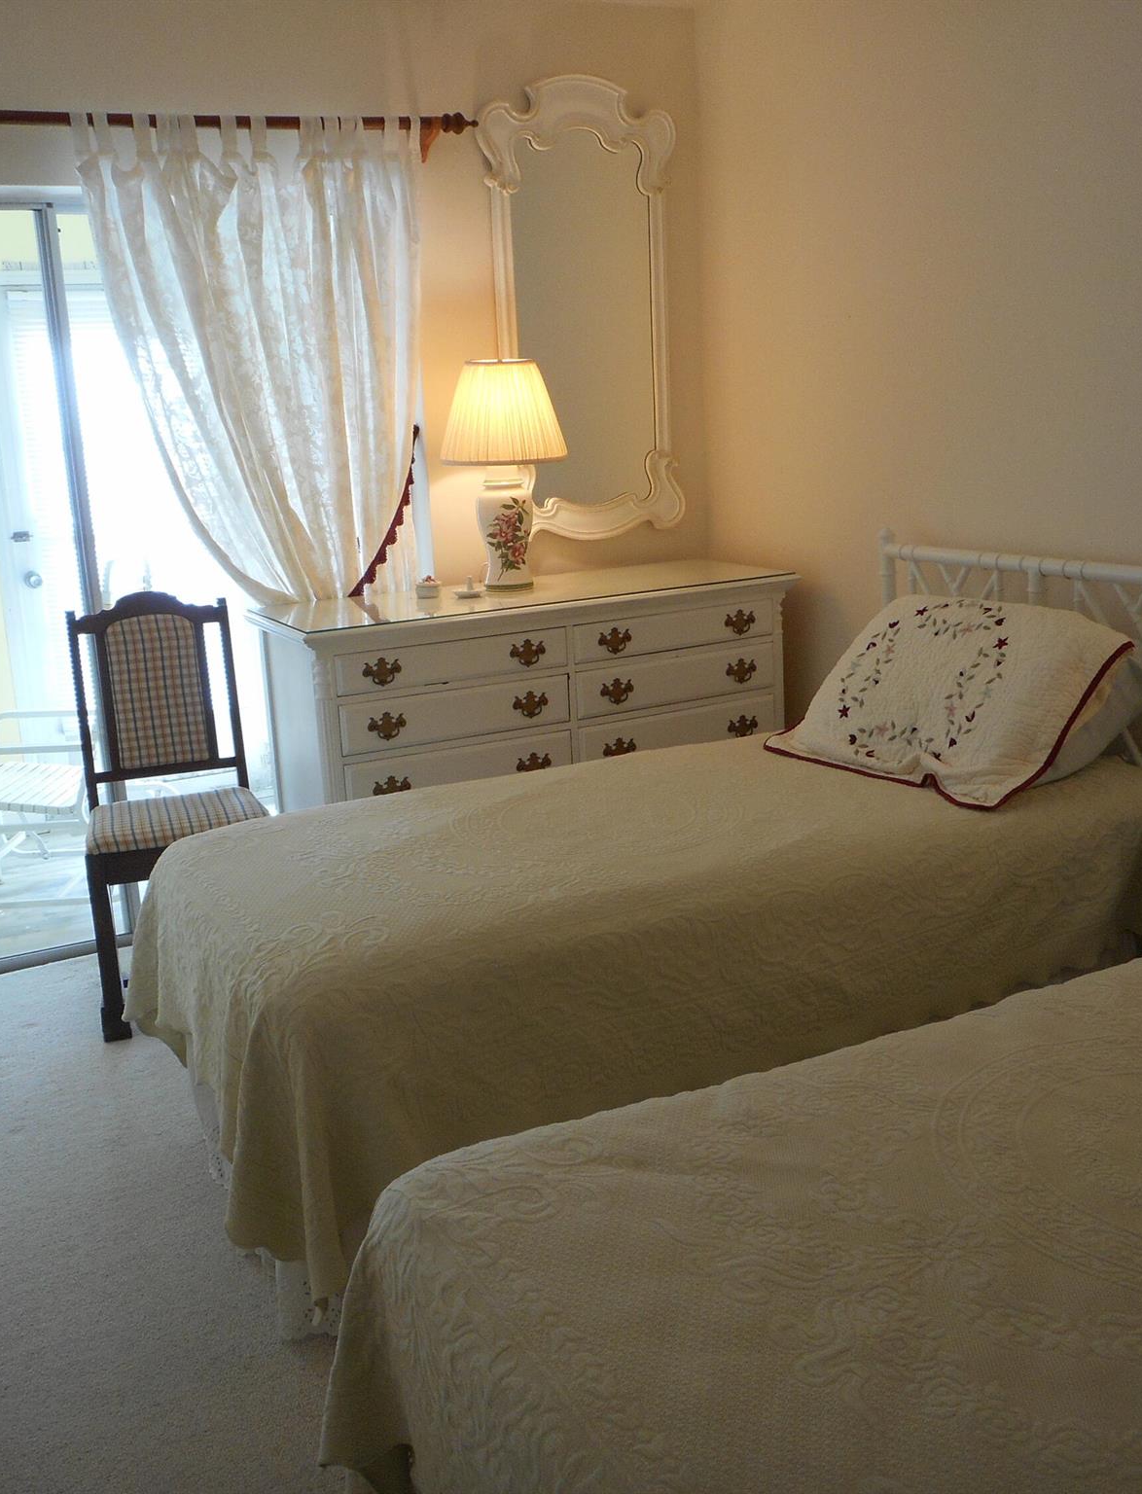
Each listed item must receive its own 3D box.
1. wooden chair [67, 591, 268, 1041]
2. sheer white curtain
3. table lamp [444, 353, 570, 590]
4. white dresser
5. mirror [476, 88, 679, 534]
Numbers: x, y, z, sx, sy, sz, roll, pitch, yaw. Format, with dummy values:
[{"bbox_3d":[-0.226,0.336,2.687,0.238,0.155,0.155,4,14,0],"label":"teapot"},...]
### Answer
[{"bbox_3d":[-0.988,0.140,3.537,0.457,0.996,0.505,-7,13,-18],"label":"wooden chair"},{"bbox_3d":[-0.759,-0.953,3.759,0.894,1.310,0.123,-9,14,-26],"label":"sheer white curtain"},{"bbox_3d":[-0.180,-0.736,3.924,0.378,0.614,0.378,-3,13,1],"label":"table lamp"},{"bbox_3d":[-0.081,0.029,3.995,1.420,0.917,0.553,-9,14,-26],"label":"white dresser"},{"bbox_3d":[0.038,-1.249,4.153,0.610,1.276,0.061,-9,14,-26],"label":"mirror"}]

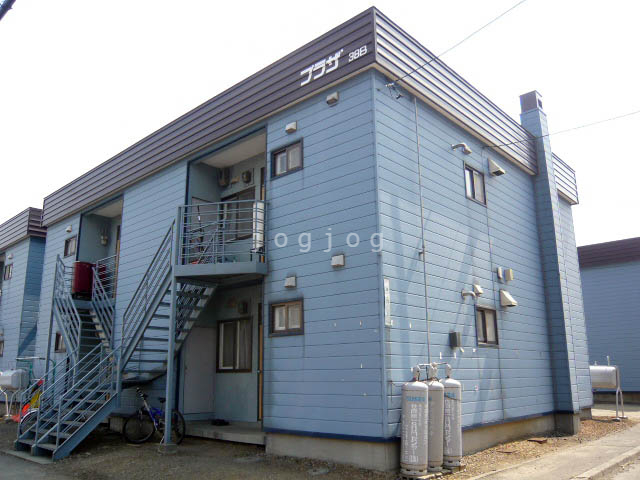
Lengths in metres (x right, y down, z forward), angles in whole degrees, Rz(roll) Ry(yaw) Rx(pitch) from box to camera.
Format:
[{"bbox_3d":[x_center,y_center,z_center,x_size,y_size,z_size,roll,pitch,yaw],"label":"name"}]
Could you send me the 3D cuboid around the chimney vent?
[{"bbox_3d":[5.660,-3.592,13.792,0.440,0.520,0.440,-13,-19,41],"label":"chimney vent"}]

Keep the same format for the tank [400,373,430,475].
[{"bbox_3d":[1.311,2.531,7.195,0.365,1.340,0.365,0,-14,0],"label":"tank"}]

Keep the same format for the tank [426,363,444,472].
[{"bbox_3d":[1.647,2.598,7.553,0.365,1.400,0.365,-13,-19,41],"label":"tank"}]

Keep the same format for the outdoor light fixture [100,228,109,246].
[{"bbox_3d":[-6.683,-0.069,16.070,0.180,0.480,0.210,-13,-19,41],"label":"outdoor light fixture"}]

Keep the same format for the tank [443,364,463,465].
[{"bbox_3d":[1.989,2.697,7.911,0.365,1.400,0.365,-13,-19,41],"label":"tank"}]

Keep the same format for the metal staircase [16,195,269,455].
[{"bbox_3d":[-4.785,2.045,11.149,8.555,4.598,2.105,-13,-19,41],"label":"metal staircase"}]

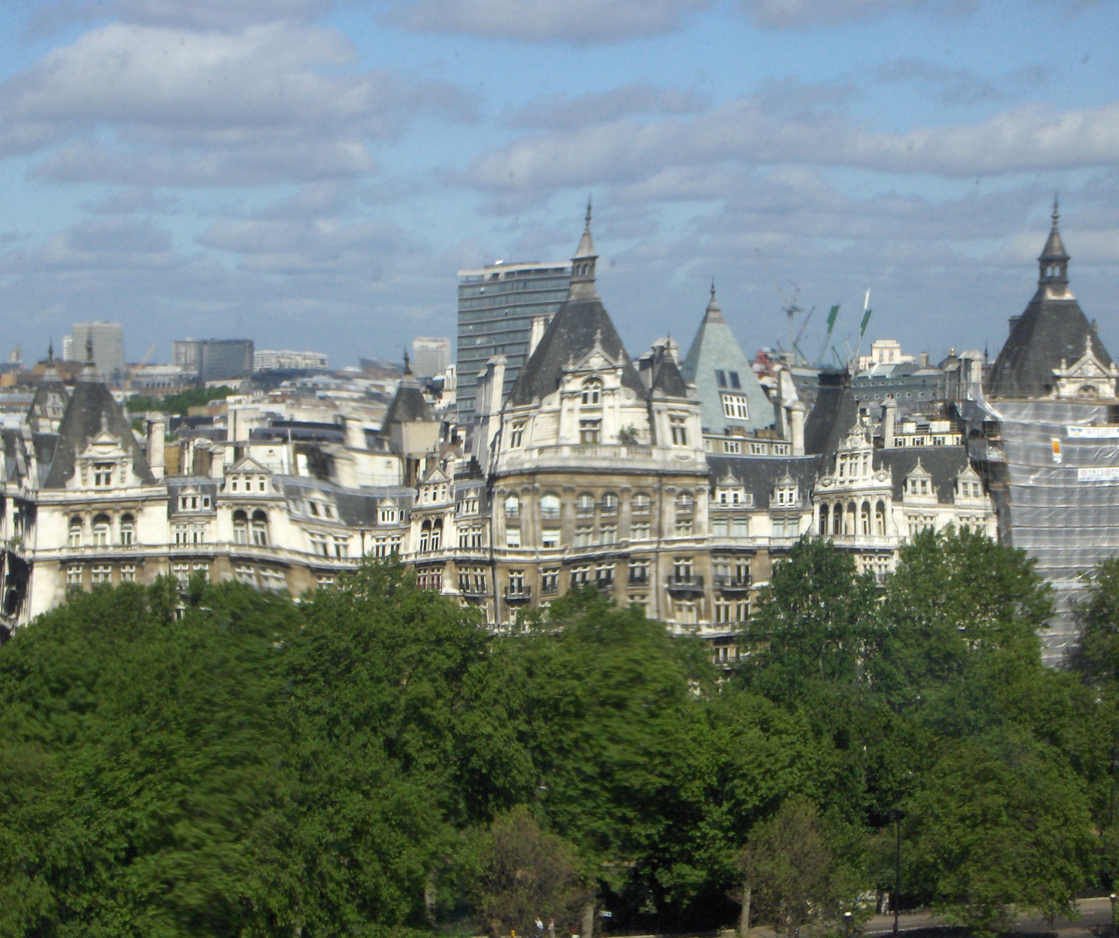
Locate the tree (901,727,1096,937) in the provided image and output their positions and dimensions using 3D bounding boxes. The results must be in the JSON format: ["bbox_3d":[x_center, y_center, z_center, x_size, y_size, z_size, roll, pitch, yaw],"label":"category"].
[{"bbox_3d":[34.730,29.090,300.000,15.300,17.300,15.000,0,1,0],"label":"tree"}]

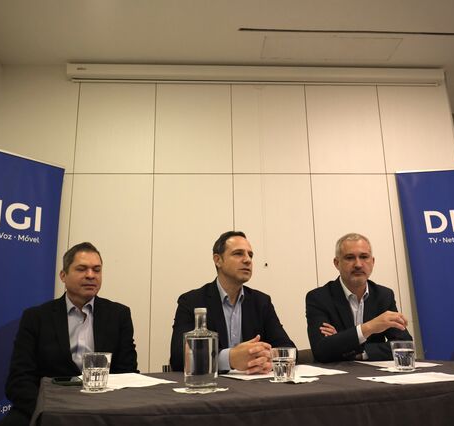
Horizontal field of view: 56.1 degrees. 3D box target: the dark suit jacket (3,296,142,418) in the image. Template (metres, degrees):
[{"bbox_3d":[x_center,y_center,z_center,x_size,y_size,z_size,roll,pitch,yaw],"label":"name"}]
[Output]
[{"bbox_3d":[-0.640,0.620,1.745,0.570,0.570,0.380,4,-14,-20],"label":"dark suit jacket"}]

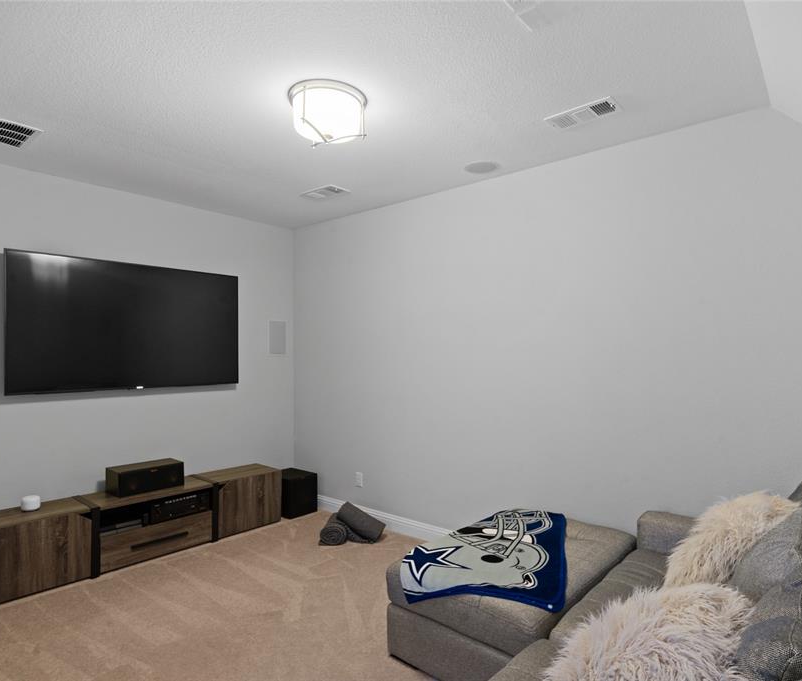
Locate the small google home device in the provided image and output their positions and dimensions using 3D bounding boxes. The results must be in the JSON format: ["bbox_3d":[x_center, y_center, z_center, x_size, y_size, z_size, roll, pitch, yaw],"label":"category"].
[{"bbox_3d":[-2.481,1.085,3.240,0.110,0.090,0.110,-1,-2,41],"label":"small google home device"}]

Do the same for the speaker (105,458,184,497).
[{"bbox_3d":[-1.960,1.050,3.723,0.252,0.179,0.471,-1,-2,41],"label":"speaker"}]

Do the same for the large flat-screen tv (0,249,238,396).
[{"bbox_3d":[-2.053,-0.107,3.793,0.066,0.961,1.673,-1,-2,41],"label":"large flat-screen tv"}]

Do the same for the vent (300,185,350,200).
[{"bbox_3d":[-0.601,-1.148,3.815,0.365,0.025,0.195,-1,-2,41],"label":"vent"}]

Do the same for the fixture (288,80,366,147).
[{"bbox_3d":[-0.360,-1.085,2.397,0.392,0.206,0.392,0,-1,0],"label":"fixture"}]

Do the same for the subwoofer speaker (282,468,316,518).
[{"bbox_3d":[-1.030,1.427,4.546,0.385,0.351,0.300,-1,-2,41],"label":"subwoofer speaker"}]

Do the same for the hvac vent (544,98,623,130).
[{"bbox_3d":[0.957,-1.174,2.546,0.355,0.025,0.190,-1,-2,41],"label":"hvac vent"}]

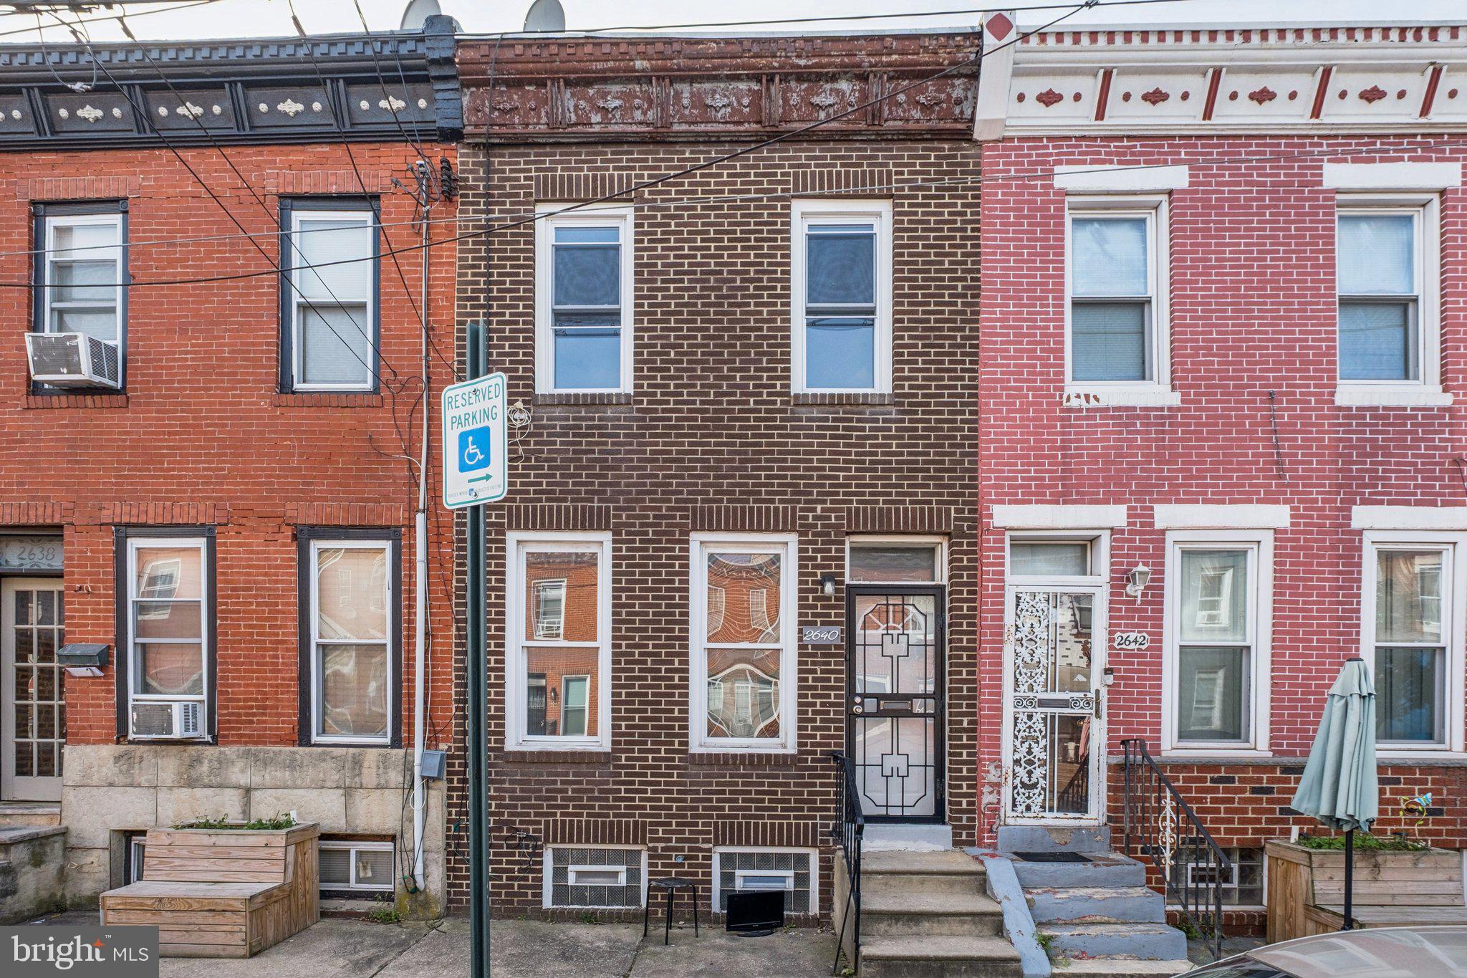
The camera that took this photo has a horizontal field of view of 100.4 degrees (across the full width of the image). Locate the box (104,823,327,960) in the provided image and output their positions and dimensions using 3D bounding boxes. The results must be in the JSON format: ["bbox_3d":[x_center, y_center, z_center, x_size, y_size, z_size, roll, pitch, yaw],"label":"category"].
[{"bbox_3d":[-4.020,3.120,4.760,1.120,0.800,0.820,0,-5,0],"label":"box"}]

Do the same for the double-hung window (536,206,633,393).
[{"bbox_3d":[-1.254,-1.603,5.155,0.827,1.600,0.120,0,0,1],"label":"double-hung window"}]

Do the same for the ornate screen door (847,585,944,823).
[{"bbox_3d":[1.396,1.852,5.280,0.835,2.024,0.080,0,-2,1],"label":"ornate screen door"}]

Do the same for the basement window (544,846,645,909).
[{"bbox_3d":[-1.193,3.341,5.255,0.829,0.527,0.110,0,-2,1],"label":"basement window"}]

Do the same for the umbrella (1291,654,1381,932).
[{"bbox_3d":[4.000,2.230,4.050,0.470,2.220,0.470,0,0,0],"label":"umbrella"}]

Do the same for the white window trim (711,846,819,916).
[{"bbox_3d":[0.266,3.279,5.115,0.887,0.561,0.110,0,0,1],"label":"white window trim"}]

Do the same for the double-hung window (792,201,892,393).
[{"bbox_3d":[0.908,-1.605,5.112,0.848,1.623,0.120,0,0,1],"label":"double-hung window"}]

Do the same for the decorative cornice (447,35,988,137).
[{"bbox_3d":[-0.116,-3.220,4.930,4.200,0.720,0.320,0,0,1],"label":"decorative cornice"}]

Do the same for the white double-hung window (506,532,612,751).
[{"bbox_3d":[-1.504,1.302,5.240,0.884,1.836,0.120,0,-2,1],"label":"white double-hung window"}]

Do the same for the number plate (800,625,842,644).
[{"bbox_3d":[0.743,1.234,5.180,0.349,0.155,0.020,0,-2,1],"label":"number plate"}]

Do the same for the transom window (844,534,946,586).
[{"bbox_3d":[1.398,0.606,5.250,0.866,0.438,0.120,0,-2,1],"label":"transom window"}]

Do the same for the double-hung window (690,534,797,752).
[{"bbox_3d":[0.086,1.286,5.108,0.910,1.845,0.120,0,0,1],"label":"double-hung window"}]

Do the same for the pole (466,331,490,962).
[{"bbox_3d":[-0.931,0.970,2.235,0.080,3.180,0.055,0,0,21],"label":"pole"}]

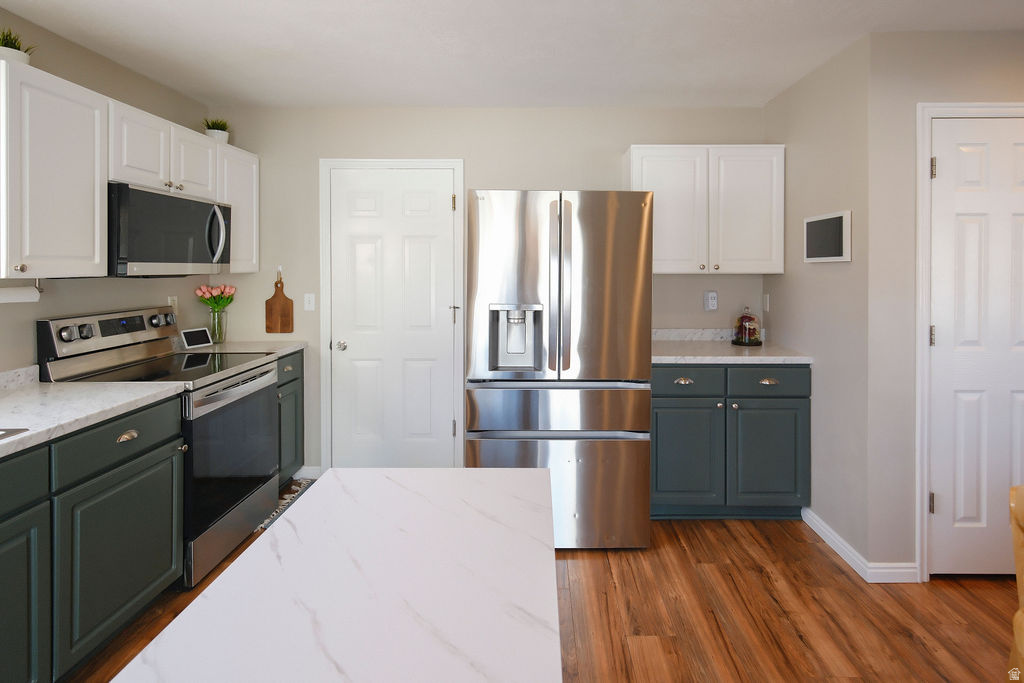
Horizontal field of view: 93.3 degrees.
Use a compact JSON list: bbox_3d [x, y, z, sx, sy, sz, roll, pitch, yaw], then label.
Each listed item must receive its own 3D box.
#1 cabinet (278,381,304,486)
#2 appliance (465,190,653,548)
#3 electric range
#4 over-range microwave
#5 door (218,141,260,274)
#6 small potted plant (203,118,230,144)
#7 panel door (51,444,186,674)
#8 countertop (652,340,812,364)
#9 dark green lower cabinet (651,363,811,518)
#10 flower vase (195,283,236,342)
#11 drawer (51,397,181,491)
[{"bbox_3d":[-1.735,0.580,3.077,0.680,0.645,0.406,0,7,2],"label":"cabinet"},{"bbox_3d":[0.251,0.118,2.745,0.908,1.750,0.800,0,5,3],"label":"appliance"},{"bbox_3d":[-1.728,0.462,2.509,0.725,1.210,0.740,0,7,2],"label":"electric range"},{"bbox_3d":[-1.898,-0.555,2.527,0.462,0.410,0.726,0,7,2],"label":"over-range microwave"},{"bbox_3d":[-1.717,-0.821,3.045,0.030,0.750,0.400,0,5,2],"label":"door"},{"bbox_3d":[-1.908,-1.328,3.123,0.165,0.205,0.165,0,7,2],"label":"small potted plant"},{"bbox_3d":[-1.462,0.753,1.835,0.035,0.590,0.570,0,5,3],"label":"panel door"},{"bbox_3d":[1.226,0.062,3.007,0.916,0.040,0.602,0,7,2],"label":"countertop"},{"bbox_3d":[1.137,0.520,2.830,0.890,0.870,0.620,0,5,3],"label":"dark green lower cabinet"},{"bbox_3d":[-1.925,-0.179,3.145,0.235,0.390,0.235,0,7,2],"label":"flower vase"},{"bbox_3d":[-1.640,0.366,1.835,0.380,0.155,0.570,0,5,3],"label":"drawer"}]

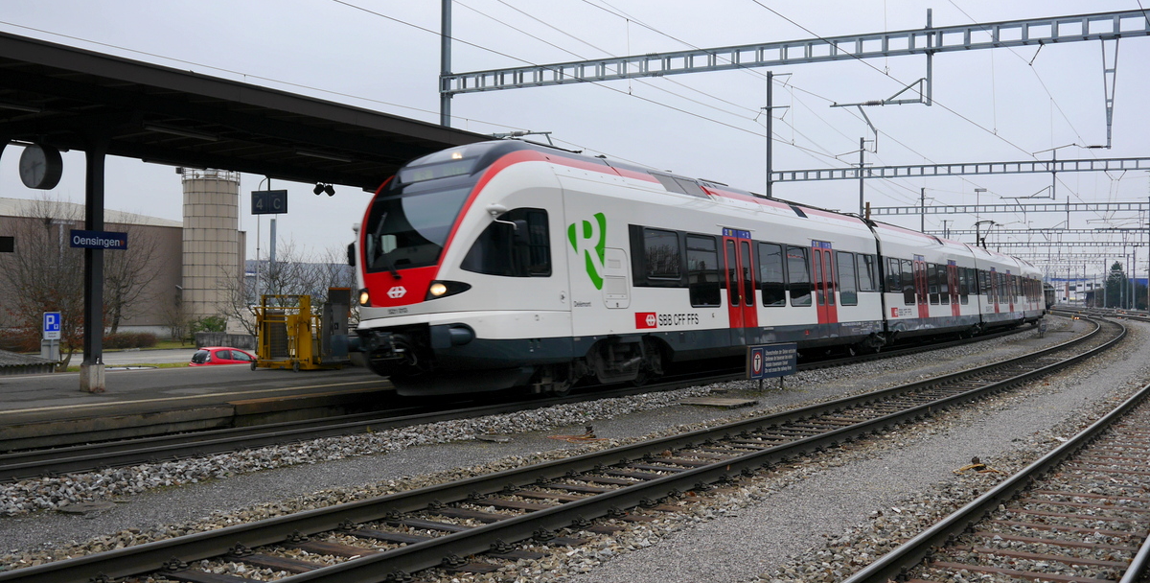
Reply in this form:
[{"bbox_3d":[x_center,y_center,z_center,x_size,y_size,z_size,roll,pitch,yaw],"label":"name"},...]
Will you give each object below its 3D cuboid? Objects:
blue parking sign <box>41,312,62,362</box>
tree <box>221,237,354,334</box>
[{"bbox_3d":[-13.151,1.672,31.700,0.540,2.400,0.140,0,0,7],"label":"blue parking sign"},{"bbox_3d":[-11.673,0.465,51.000,5.500,5.300,5.200,0,0,-13],"label":"tree"}]

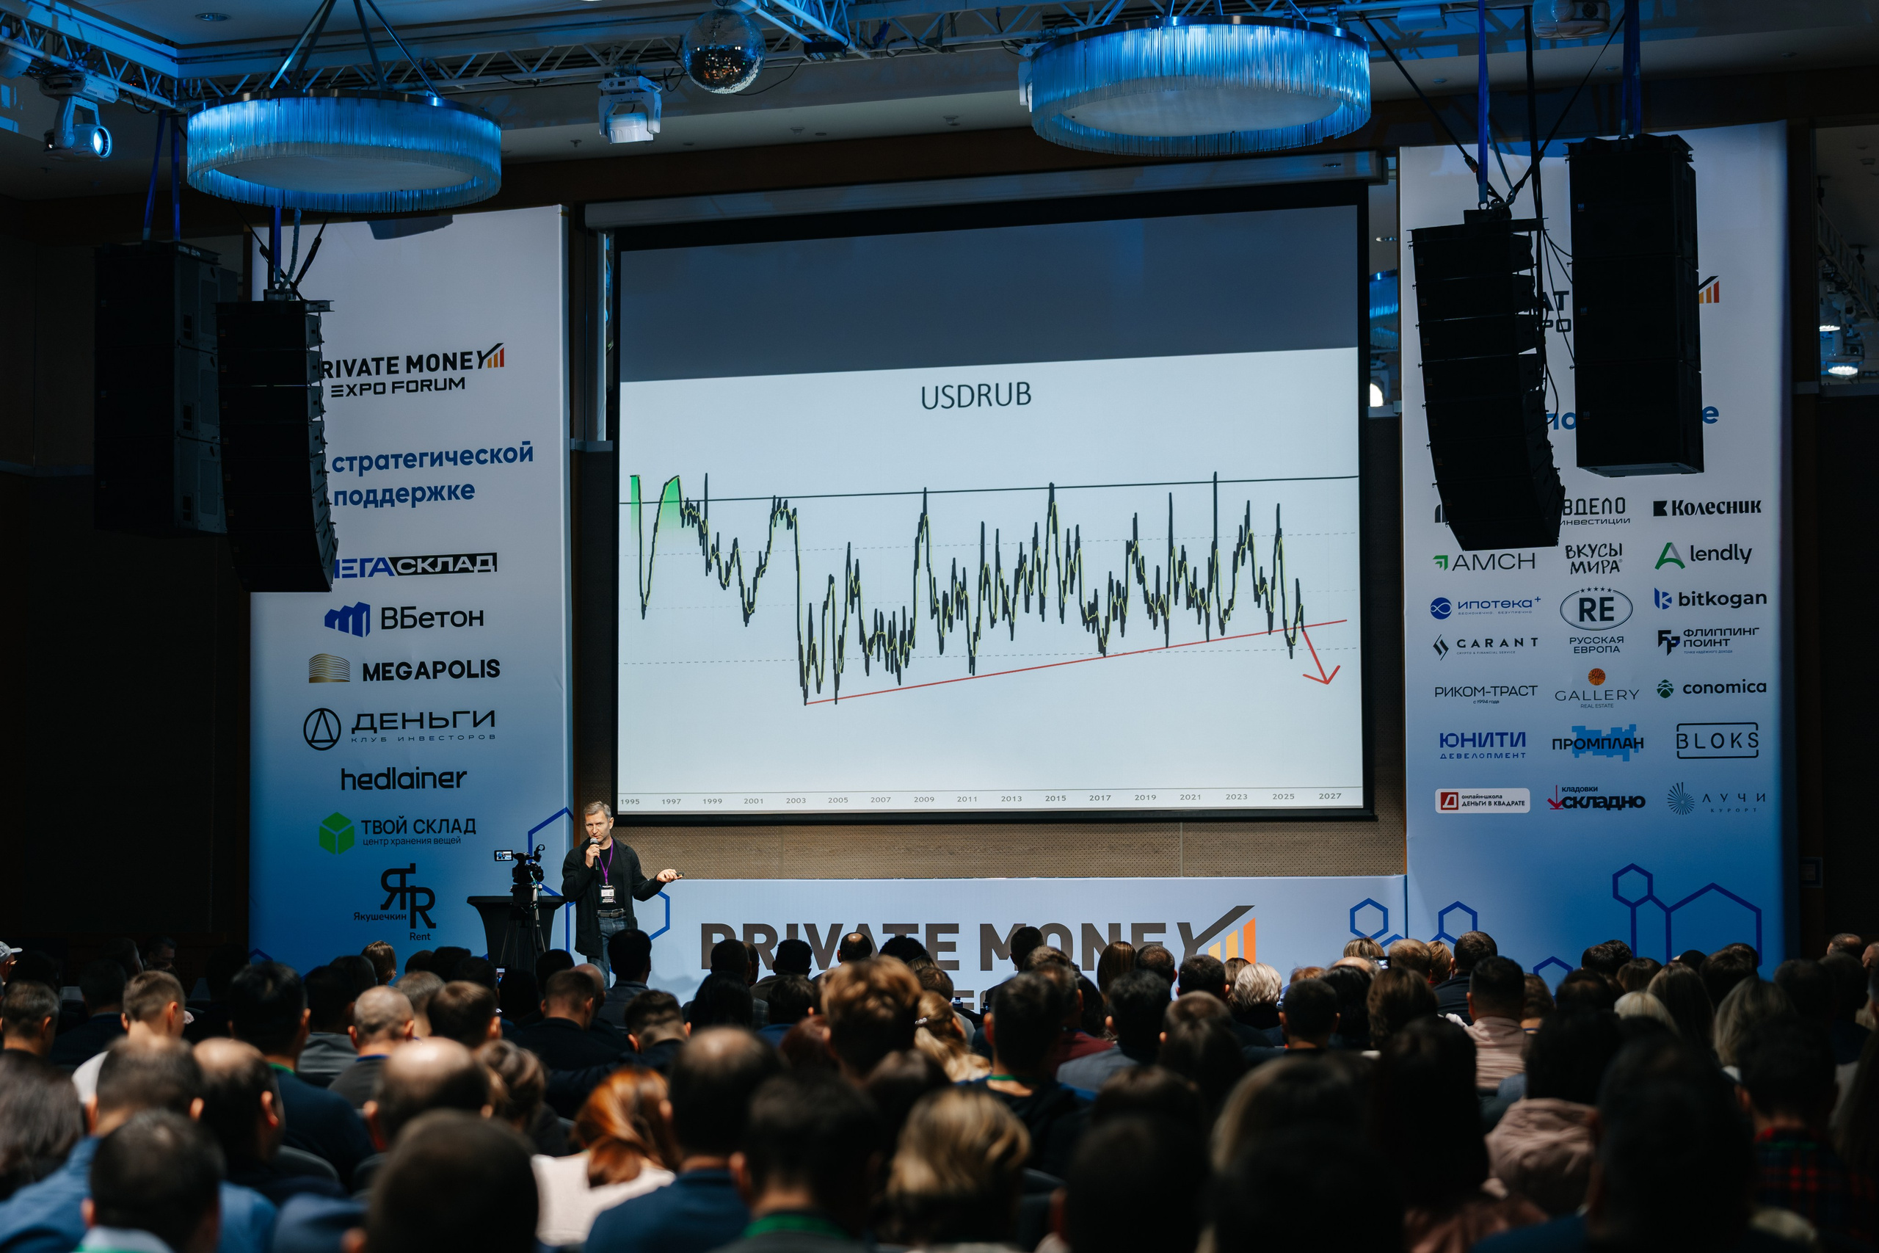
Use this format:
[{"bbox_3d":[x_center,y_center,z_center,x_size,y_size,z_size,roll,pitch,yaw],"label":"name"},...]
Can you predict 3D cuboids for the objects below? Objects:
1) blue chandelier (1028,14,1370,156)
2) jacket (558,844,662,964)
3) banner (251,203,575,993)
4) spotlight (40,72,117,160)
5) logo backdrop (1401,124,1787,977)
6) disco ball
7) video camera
[{"bbox_3d":[1.398,-2.897,19.684,1.829,0.377,1.829,0,-4,0],"label":"blue chandelier"},{"bbox_3d":[-2.079,1.728,23.200,0.630,0.760,0.400,0,-4,0],"label":"jacket"},{"bbox_3d":[-3.636,0.038,25.049,2.374,5.743,0.120,-2,-4,18],"label":"banner"},{"bbox_3d":[-5.568,-3.296,23.626,0.400,0.520,0.390,-2,-4,18],"label":"spotlight"},{"bbox_3d":[4.055,-0.171,22.477,2.381,5.743,0.100,-2,-4,18],"label":"logo backdrop"},{"bbox_3d":[-1.224,-3.282,20.798,0.480,0.490,0.480,0,-4,0],"label":"disco ball"},{"bbox_3d":[-2.528,1.497,22.000,0.270,0.330,0.340,-2,-4,18],"label":"video camera"}]

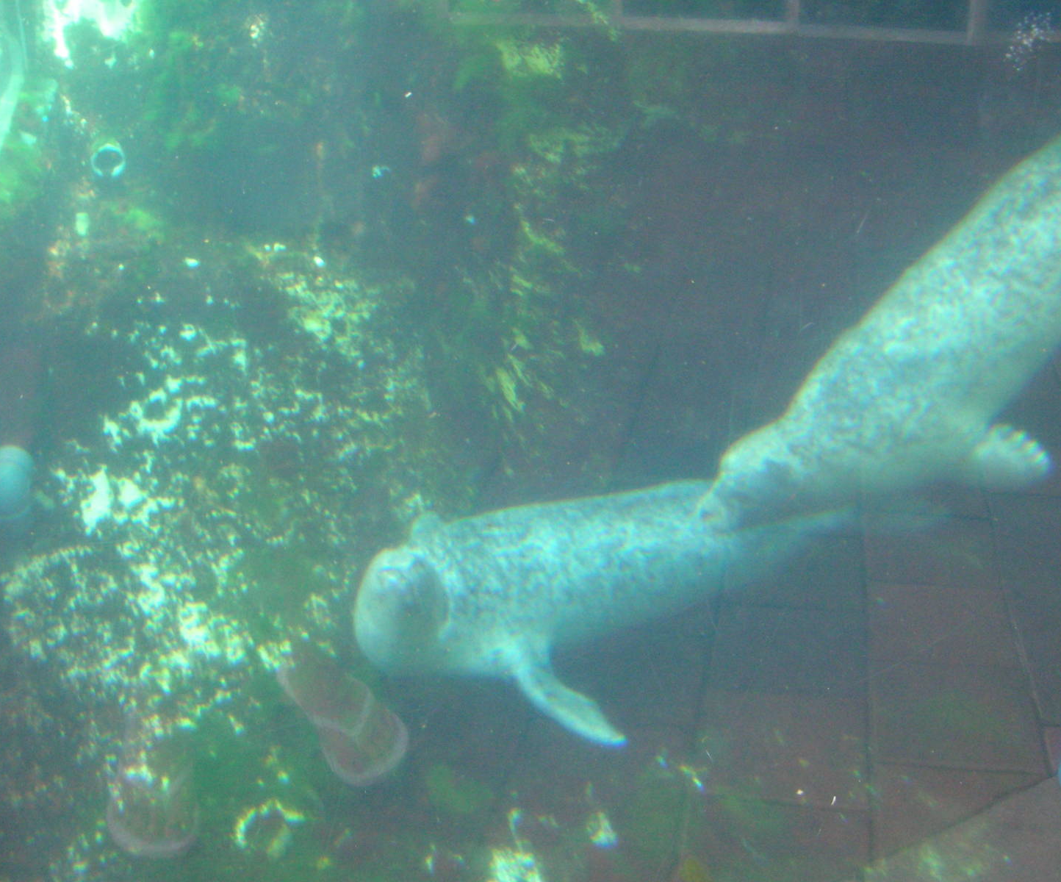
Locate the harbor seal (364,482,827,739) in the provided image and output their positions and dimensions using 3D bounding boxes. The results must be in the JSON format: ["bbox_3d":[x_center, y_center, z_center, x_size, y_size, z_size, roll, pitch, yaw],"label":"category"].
[{"bbox_3d":[0.270,0.377,3.100,1.500,0.410,0.520,-9,35,-24],"label":"harbor seal"}]

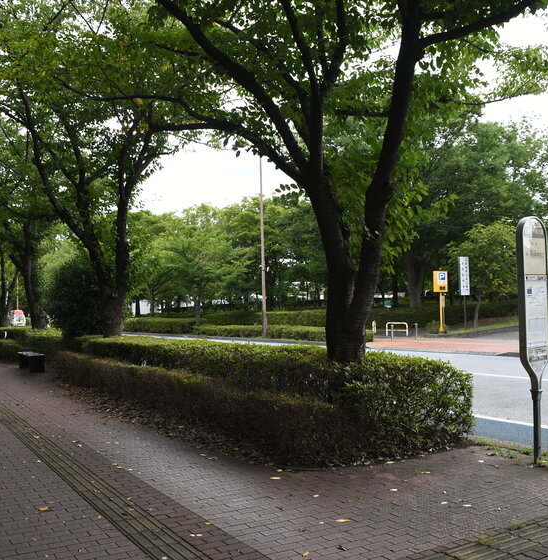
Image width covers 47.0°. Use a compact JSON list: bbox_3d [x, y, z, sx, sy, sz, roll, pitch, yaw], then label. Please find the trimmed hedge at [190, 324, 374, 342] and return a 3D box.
[{"bbox_3d":[-0.689,2.921,35.143,1.300,0.570,17.500,0,-3,-32],"label":"trimmed hedge"}]

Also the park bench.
[{"bbox_3d":[-6.747,2.307,17.632,0.450,0.440,1.850,0,-3,-32],"label":"park bench"}]

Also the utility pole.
[{"bbox_3d":[-0.565,-1.949,34.324,0.240,10.200,0.240,0,-3,-32],"label":"utility pole"}]

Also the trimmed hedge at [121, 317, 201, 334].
[{"bbox_3d":[-9.130,3.639,49.422,1.300,0.920,14.000,0,-3,-32],"label":"trimmed hedge"}]

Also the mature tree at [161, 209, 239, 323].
[{"bbox_3d":[-5.239,-0.633,44.300,5.600,8.800,5.600,-1,-3,0],"label":"mature tree"}]

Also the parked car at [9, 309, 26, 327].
[{"bbox_3d":[-34.567,5.167,85.000,1.750,2.100,4.600,0,-3,-32],"label":"parked car"}]

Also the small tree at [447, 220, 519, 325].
[{"bbox_3d":[13.569,-0.423,41.000,4.700,7.100,4.700,0,-3,-32],"label":"small tree"}]

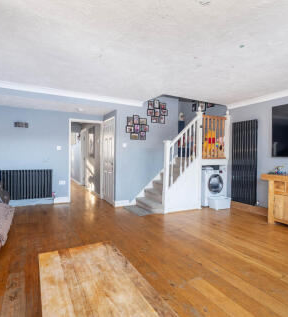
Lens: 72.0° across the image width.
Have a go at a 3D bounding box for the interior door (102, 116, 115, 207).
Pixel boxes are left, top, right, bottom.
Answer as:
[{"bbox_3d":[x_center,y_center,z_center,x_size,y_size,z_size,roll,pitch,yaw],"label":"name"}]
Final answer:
[{"bbox_3d":[-0.819,0.070,4.681,0.040,1.960,0.770,0,1,-28],"label":"interior door"}]

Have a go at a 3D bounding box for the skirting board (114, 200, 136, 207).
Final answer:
[{"bbox_3d":[-0.382,0.998,4.425,0.500,0.125,0.020,0,1,-26],"label":"skirting board"}]

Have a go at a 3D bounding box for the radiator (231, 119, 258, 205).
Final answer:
[{"bbox_3d":[2.027,0.085,4.051,0.080,1.660,0.540,0,1,-28],"label":"radiator"}]

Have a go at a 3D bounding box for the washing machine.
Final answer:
[{"bbox_3d":[1.475,0.635,4.641,0.600,0.860,0.560,0,1,-25],"label":"washing machine"}]

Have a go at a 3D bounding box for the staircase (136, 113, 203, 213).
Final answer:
[{"bbox_3d":[0.563,0.029,4.411,1.150,2.080,1.030,0,1,-25],"label":"staircase"}]

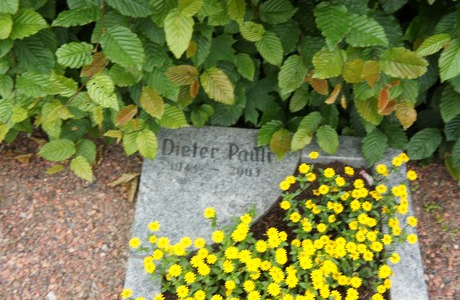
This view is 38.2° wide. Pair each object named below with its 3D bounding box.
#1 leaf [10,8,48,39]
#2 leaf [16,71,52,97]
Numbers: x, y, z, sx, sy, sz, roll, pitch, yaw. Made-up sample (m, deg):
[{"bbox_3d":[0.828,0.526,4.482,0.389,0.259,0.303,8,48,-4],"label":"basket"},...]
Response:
[{"bbox_3d":[-0.361,-0.224,1.190,0.079,0.053,0.018,-13,7,-14],"label":"leaf"},{"bbox_3d":[-0.347,-0.116,1.180,0.068,0.015,0.046,9,82,-7],"label":"leaf"}]

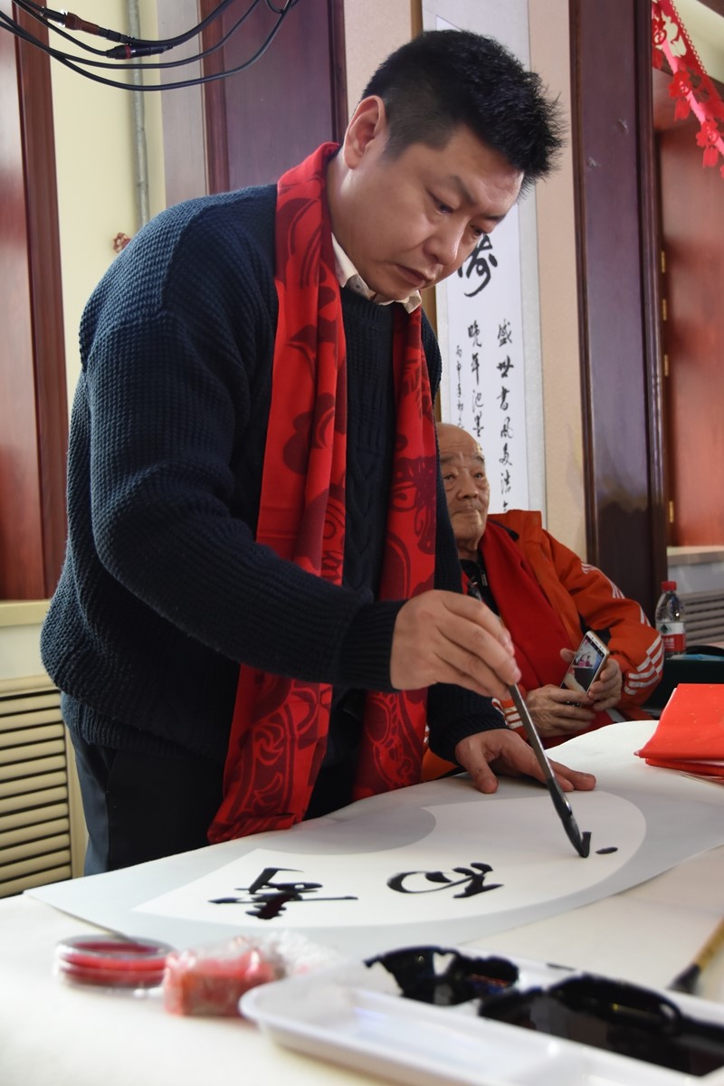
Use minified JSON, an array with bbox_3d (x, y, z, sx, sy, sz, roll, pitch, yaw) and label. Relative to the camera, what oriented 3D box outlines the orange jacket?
[{"bbox_3d":[0.290,0.220,2.280,0.600,0.560,0.460,-3,2,-20],"label":"orange jacket"}]

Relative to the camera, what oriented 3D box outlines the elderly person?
[{"bbox_3d":[0.280,0.370,2.220,0.620,1.200,0.750,-3,2,-20],"label":"elderly person"}]

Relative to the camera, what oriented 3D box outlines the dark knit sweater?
[{"bbox_3d":[-0.085,-0.055,1.200,0.410,0.570,0.510,0,3,45],"label":"dark knit sweater"}]

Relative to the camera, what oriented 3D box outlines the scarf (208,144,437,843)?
[{"bbox_3d":[-0.037,-0.045,1.160,0.210,0.640,0.270,0,3,45],"label":"scarf"}]

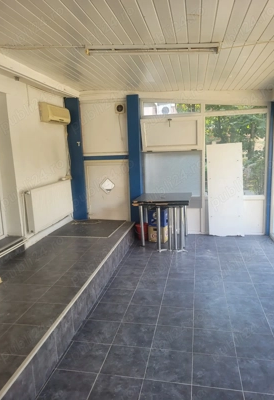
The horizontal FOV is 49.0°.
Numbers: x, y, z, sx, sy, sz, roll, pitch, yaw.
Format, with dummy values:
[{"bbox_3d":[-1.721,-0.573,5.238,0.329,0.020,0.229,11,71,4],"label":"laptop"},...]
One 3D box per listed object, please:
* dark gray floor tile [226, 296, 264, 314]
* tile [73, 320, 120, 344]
[{"bbox_3d":[1.097,1.072,3.075,0.335,0.015,0.329,0,10,12],"label":"dark gray floor tile"},{"bbox_3d":[-0.342,1.187,2.710,0.330,0.010,0.330,0,10,12],"label":"tile"}]

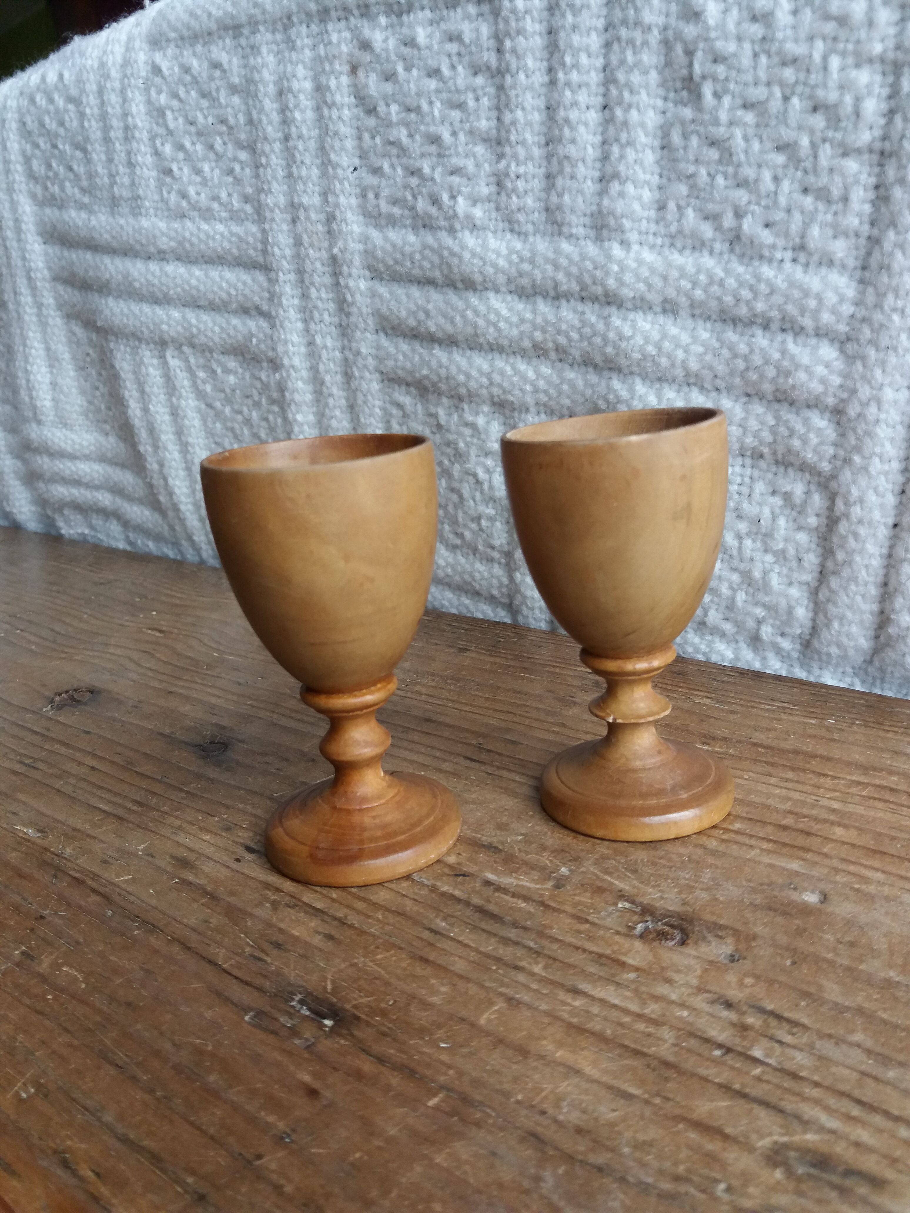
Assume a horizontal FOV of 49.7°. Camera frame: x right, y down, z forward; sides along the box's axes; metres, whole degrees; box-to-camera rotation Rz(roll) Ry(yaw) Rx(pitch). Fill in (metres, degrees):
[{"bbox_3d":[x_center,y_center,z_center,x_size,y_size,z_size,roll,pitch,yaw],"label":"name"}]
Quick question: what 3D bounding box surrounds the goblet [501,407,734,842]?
[{"bbox_3d":[0.043,0.003,0.249,0.054,0.098,0.054,-6,17,2],"label":"goblet"}]

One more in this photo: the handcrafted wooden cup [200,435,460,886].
[{"bbox_3d":[-0.029,0.011,0.244,0.056,0.100,0.056,-6,16,0],"label":"handcrafted wooden cup"}]

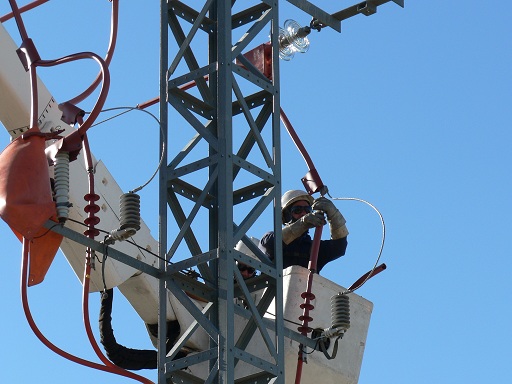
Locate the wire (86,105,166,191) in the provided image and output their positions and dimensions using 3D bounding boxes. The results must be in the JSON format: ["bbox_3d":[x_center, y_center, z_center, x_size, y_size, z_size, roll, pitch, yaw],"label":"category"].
[{"bbox_3d":[-0.751,-0.243,13.850,0.470,0.550,0.140,-7,-26,13],"label":"wire"}]

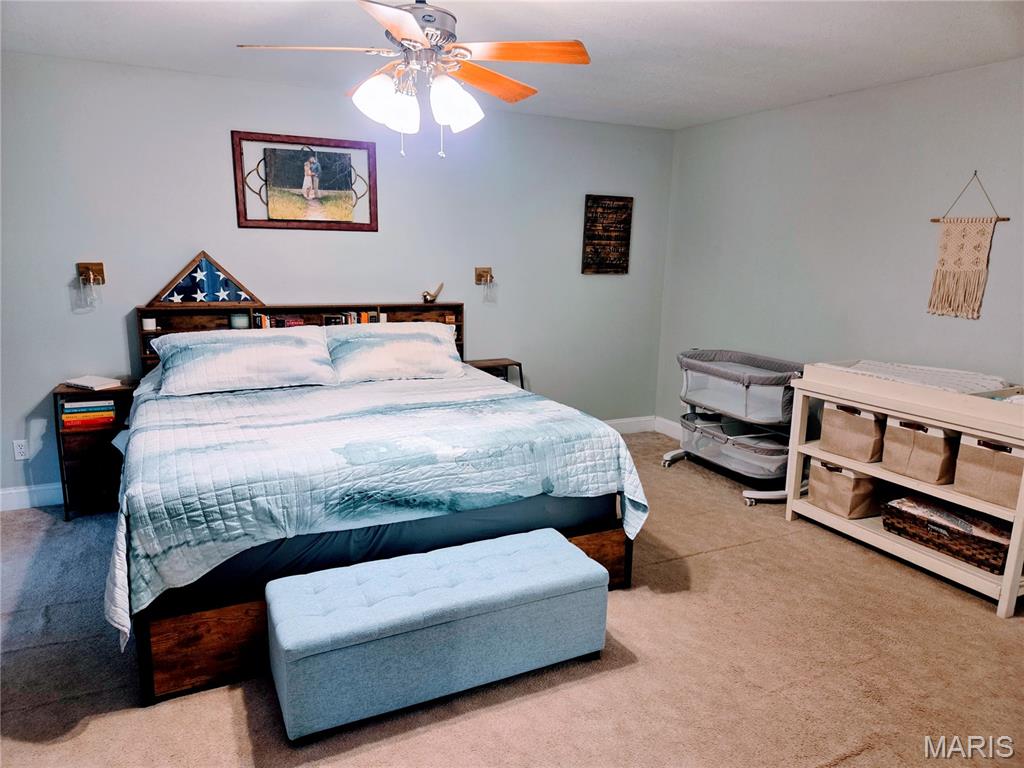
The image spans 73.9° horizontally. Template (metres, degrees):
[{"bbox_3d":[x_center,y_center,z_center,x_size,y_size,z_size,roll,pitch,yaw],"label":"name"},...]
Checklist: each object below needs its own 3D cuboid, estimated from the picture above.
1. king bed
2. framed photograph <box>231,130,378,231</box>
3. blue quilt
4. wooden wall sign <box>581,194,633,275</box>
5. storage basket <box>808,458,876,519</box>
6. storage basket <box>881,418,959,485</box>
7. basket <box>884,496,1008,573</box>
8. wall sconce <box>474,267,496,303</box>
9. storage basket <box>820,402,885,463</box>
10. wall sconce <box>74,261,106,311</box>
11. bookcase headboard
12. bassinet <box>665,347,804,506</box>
[{"bbox_3d":[-0.784,0.247,3.506,2.080,1.150,2.130,-4,13,-26],"label":"king bed"},{"bbox_3d":[-1.246,-1.227,4.187,0.846,0.548,0.025,-4,13,-26],"label":"framed photograph"},{"bbox_3d":[-0.754,0.364,3.438,2.140,0.510,2.000,-4,13,-26],"label":"blue quilt"},{"bbox_3d":[0.728,-1.133,5.202,0.430,0.578,0.025,-4,13,-26],"label":"wooden wall sign"},{"bbox_3d":[1.893,0.557,3.790,0.350,0.255,0.275,-4,13,-26],"label":"storage basket"},{"bbox_3d":[2.089,0.311,3.366,0.350,0.262,0.285,-4,13,-26],"label":"storage basket"},{"bbox_3d":[2.183,0.720,3.327,0.320,0.143,0.595,-4,13,-26],"label":"basket"},{"bbox_3d":[-0.166,-0.696,4.745,0.130,0.230,0.155,-4,13,-26],"label":"wall sconce"},{"bbox_3d":[1.928,0.246,3.679,0.350,0.260,0.300,-4,13,-26],"label":"storage basket"},{"bbox_3d":[-2.299,-0.536,3.729,0.119,0.240,0.162,-4,13,-26],"label":"wall sconce"},{"bbox_3d":[-1.251,0.056,4.405,1.985,1.138,0.115,-4,13,-26],"label":"bookcase headboard"},{"bbox_3d":[1.480,0.246,4.532,0.500,0.840,0.940,-4,13,-26],"label":"bassinet"}]

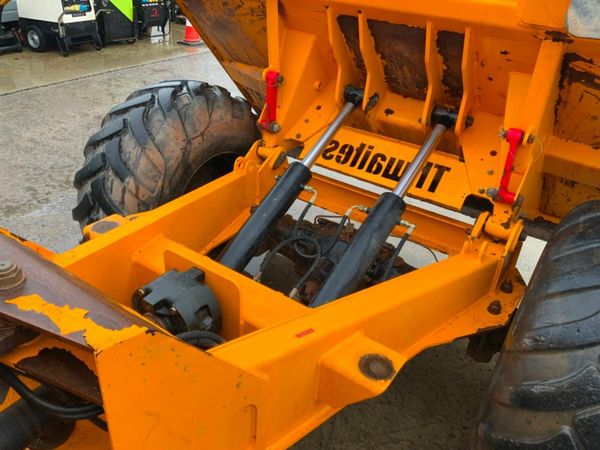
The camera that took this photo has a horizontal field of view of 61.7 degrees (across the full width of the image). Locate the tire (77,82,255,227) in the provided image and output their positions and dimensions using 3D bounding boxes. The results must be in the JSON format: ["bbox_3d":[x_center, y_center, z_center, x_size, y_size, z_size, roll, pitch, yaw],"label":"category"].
[{"bbox_3d":[-0.563,-0.144,2.514,0.415,1.080,1.080,21,33,26],"label":"tire"}]

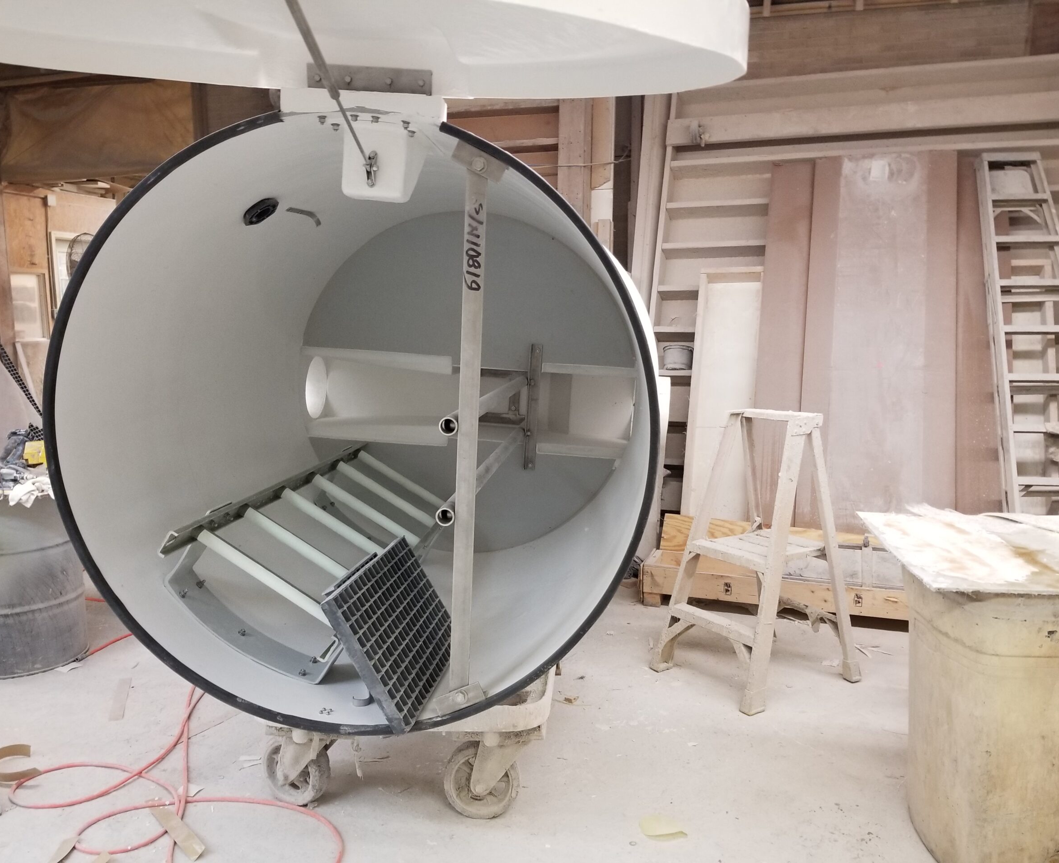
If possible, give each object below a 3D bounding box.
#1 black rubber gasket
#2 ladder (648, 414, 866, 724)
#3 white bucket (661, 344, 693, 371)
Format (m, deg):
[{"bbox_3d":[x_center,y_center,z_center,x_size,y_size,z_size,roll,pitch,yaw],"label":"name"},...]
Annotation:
[{"bbox_3d":[-0.464,0.005,2.132,1.555,1.555,0.035,1,7,6],"label":"black rubber gasket"},{"bbox_3d":[1.040,0.525,3.955,0.735,1.200,0.600,-4,7,-32],"label":"ladder"},{"bbox_3d":[1.020,-0.508,5.950,0.217,0.178,0.217,0,6,9],"label":"white bucket"}]

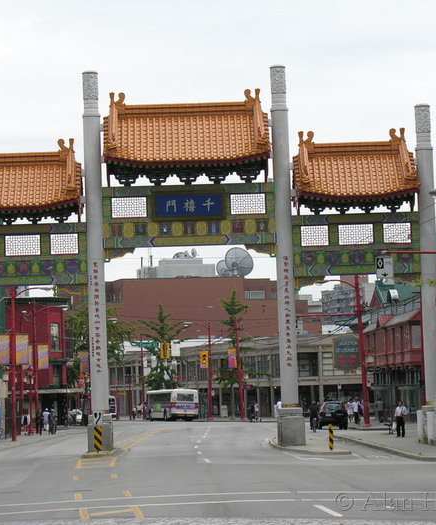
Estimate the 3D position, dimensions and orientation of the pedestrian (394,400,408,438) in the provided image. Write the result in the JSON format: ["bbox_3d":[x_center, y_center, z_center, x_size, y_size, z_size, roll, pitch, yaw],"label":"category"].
[{"bbox_3d":[8.327,7.128,86.500,0.620,1.670,0.400,-2,-4,0],"label":"pedestrian"}]

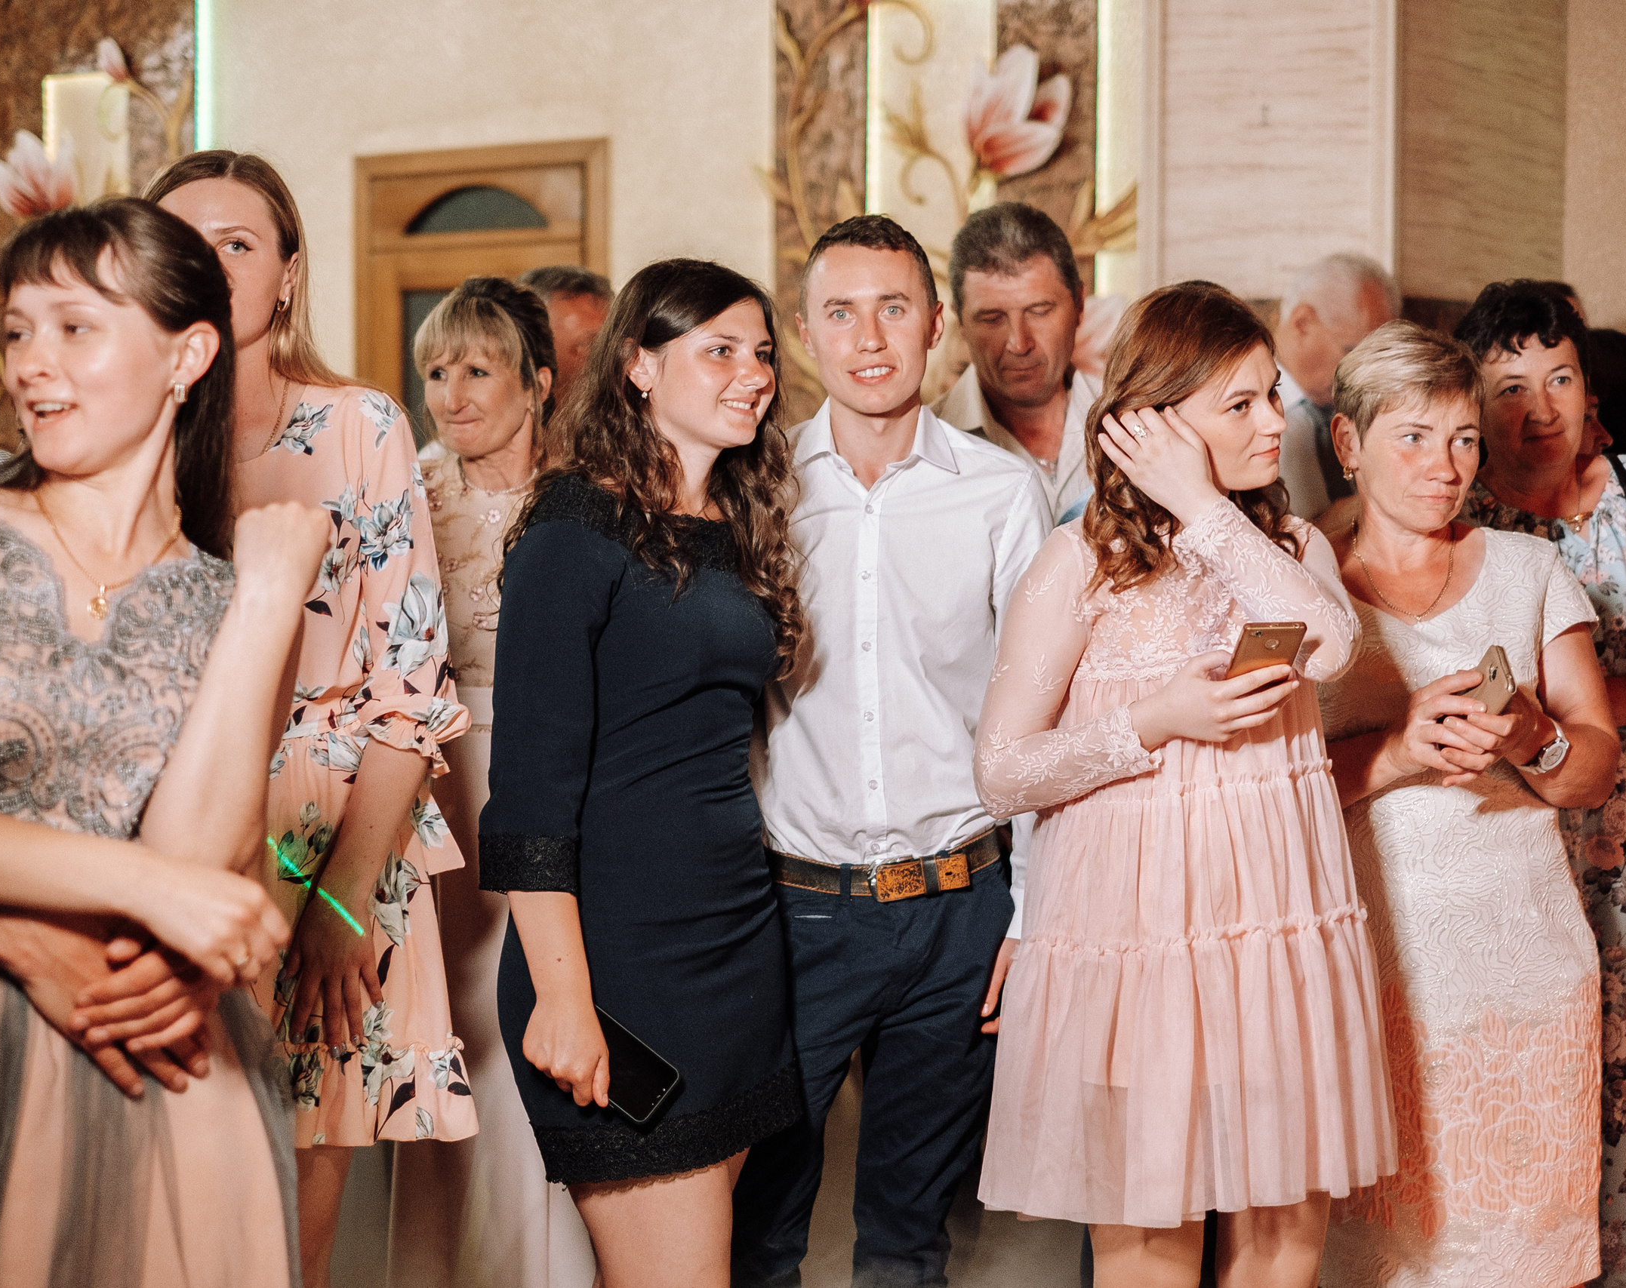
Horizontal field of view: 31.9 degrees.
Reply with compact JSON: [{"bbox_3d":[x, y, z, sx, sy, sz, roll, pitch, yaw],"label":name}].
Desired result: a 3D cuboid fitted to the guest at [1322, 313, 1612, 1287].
[{"bbox_3d":[0.711,0.440,3.281,0.440,1.610,0.360,1,2,7],"label":"guest"}]

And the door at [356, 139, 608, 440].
[{"bbox_3d":[-0.844,-0.108,7.380,0.780,2.340,0.120,2,2,28],"label":"door"}]

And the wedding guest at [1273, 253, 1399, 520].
[{"bbox_3d":[0.814,0.268,4.584,0.500,1.790,0.340,-1,2,-27],"label":"wedding guest"}]

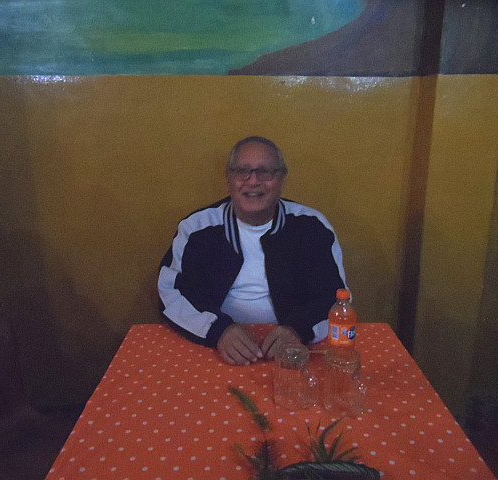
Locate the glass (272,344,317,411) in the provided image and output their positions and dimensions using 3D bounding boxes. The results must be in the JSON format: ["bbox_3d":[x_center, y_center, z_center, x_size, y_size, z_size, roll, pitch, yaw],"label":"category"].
[{"bbox_3d":[0.098,0.283,0.909,0.098,0.110,0.070,13,18,43],"label":"glass"}]

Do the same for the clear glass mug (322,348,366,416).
[{"bbox_3d":[0.196,0.289,0.886,0.070,0.110,0.098,-9,16,-34],"label":"clear glass mug"}]

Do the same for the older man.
[{"bbox_3d":[0.010,0.322,1.397,0.570,1.270,0.620,0,13,0],"label":"older man"}]

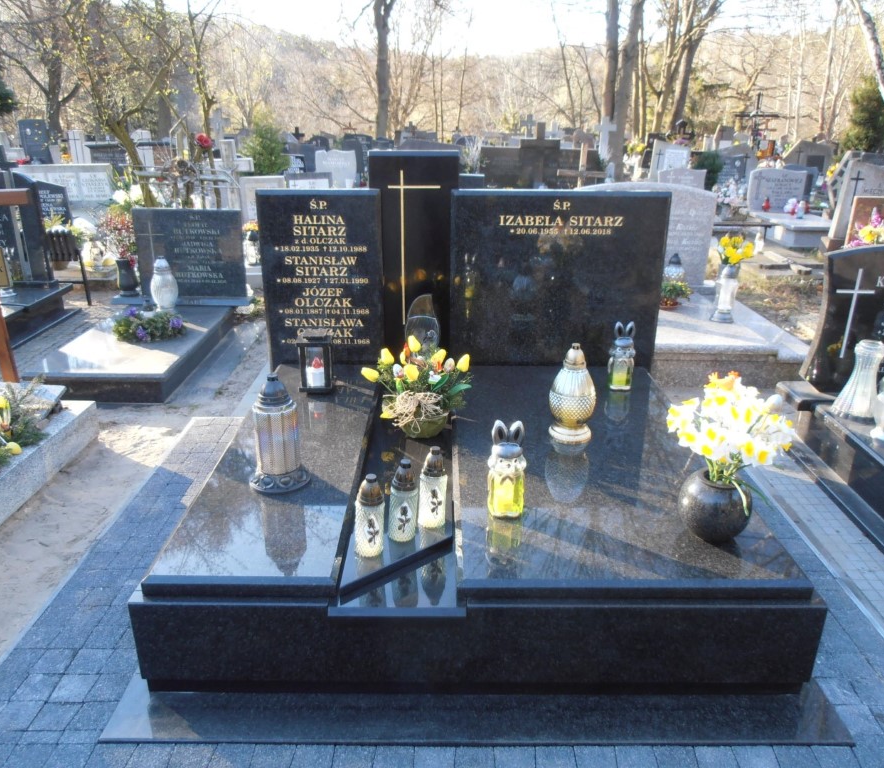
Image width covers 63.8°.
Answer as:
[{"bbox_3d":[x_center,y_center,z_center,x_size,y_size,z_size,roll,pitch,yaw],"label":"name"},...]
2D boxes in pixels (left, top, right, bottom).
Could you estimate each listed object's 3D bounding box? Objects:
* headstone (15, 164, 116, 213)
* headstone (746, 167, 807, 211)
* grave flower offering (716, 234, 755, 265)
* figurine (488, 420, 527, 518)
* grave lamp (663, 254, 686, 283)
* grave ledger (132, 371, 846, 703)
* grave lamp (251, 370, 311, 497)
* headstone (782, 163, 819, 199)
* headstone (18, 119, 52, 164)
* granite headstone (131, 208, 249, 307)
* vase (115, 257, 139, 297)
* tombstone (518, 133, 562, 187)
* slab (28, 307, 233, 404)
[{"bbox_3d":[-5.195,-2.741,9.891,1.326,0.609,0.200,0,21,0],"label":"headstone"},{"bbox_3d":[4.529,-2.628,9.670,0.760,0.590,0.130,0,21,0],"label":"headstone"},{"bbox_3d":[1.865,-0.848,4.520,0.220,0.205,0.200,0,21,0],"label":"grave flower offering"},{"bbox_3d":[0.199,0.244,2.138,0.115,0.296,0.102,-1,21,-3],"label":"figurine"},{"bbox_3d":[1.626,-0.750,4.954,0.146,0.314,0.146,0,21,0],"label":"grave lamp"},{"bbox_3d":[0.093,0.371,2.715,1.810,0.336,1.780,0,21,0],"label":"grave ledger"},{"bbox_3d":[-0.514,0.141,2.209,0.190,0.350,0.185,0,23,0],"label":"grave lamp"},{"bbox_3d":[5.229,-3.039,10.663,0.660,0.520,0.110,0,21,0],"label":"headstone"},{"bbox_3d":[-7.303,-4.292,12.899,0.490,0.920,0.130,0,21,0],"label":"headstone"},{"bbox_3d":[-1.749,-0.919,5.003,0.745,0.650,0.100,0,21,0],"label":"granite headstone"},{"bbox_3d":[-2.311,-0.796,5.234,0.140,0.273,0.140,0,21,0],"label":"vase"},{"bbox_3d":[1.364,-3.076,9.987,0.582,1.032,0.250,0,21,0],"label":"tombstone"},{"bbox_3d":[-1.913,-0.247,4.562,0.768,0.167,1.513,-1,21,-3],"label":"slab"}]

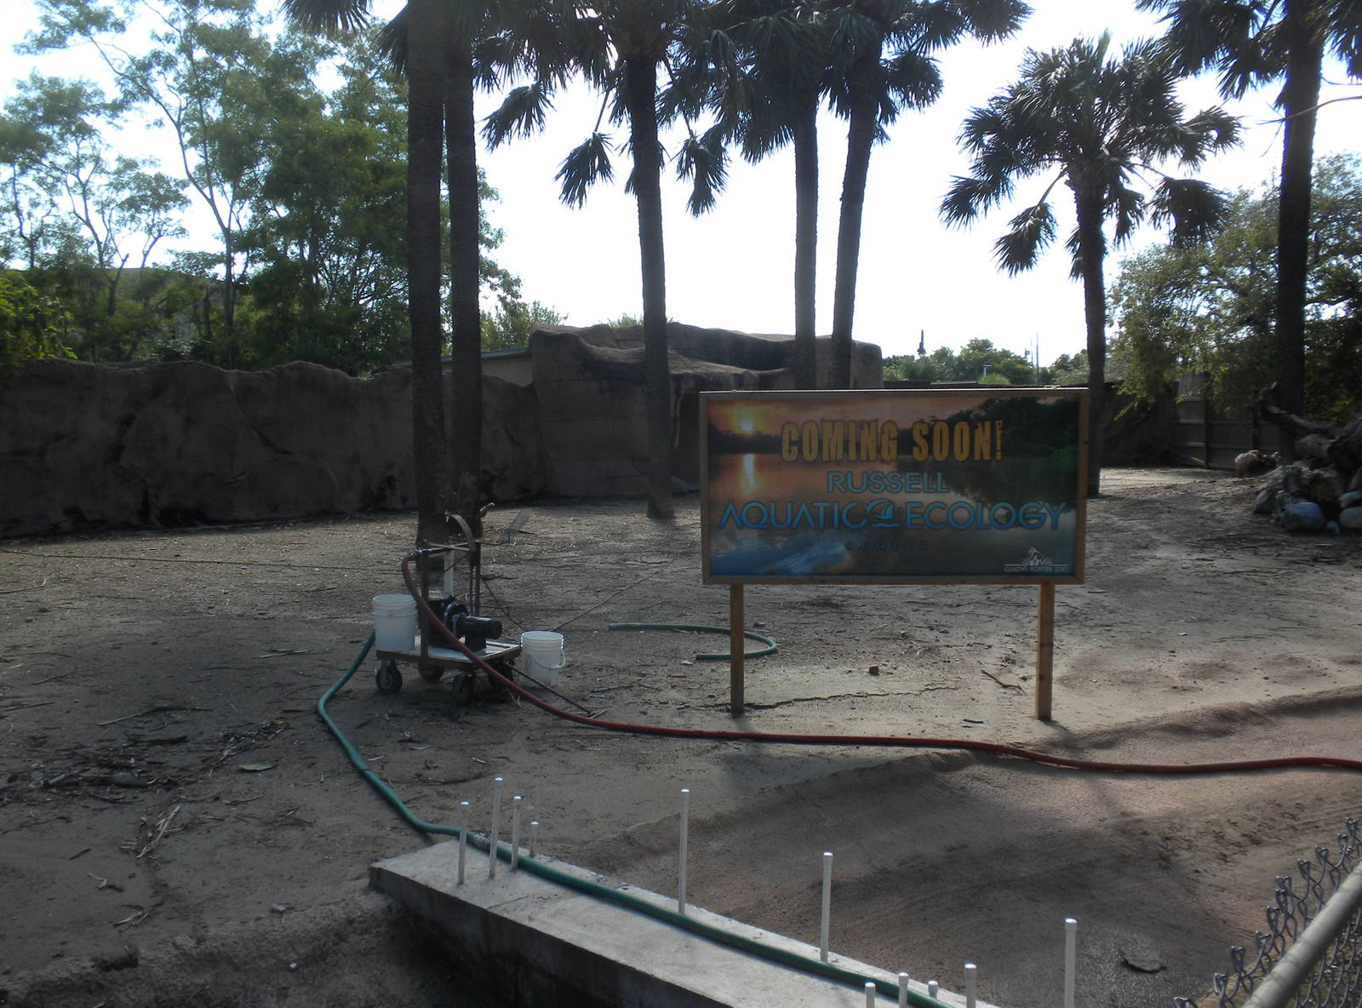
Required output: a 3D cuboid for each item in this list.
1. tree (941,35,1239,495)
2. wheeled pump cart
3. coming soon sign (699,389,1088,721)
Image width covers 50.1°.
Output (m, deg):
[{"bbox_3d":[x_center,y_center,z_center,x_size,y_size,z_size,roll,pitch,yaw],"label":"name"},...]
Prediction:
[{"bbox_3d":[6.935,-3.978,24.678,4.800,7.750,4.500,1,6,16],"label":"tree"},{"bbox_3d":[-1.657,0.722,10.381,0.850,1.200,0.616,2,6,26],"label":"wheeled pump cart"},{"bbox_3d":[1.379,0.340,9.533,2.484,2.182,0.130,0,6,4],"label":"coming soon sign"}]

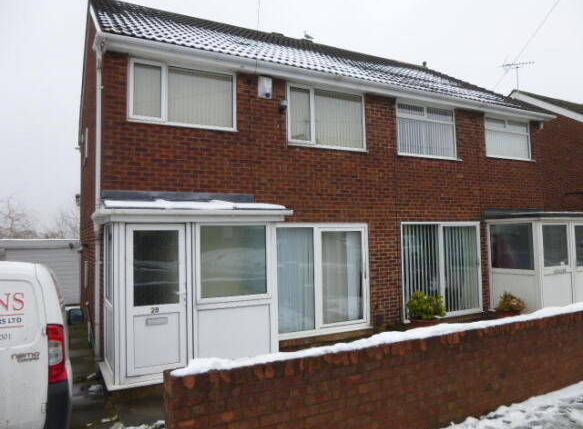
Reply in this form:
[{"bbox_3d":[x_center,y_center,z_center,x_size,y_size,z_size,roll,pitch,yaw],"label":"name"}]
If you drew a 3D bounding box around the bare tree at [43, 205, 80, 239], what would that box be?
[{"bbox_3d":[-15.418,1.676,30.000,3.600,4.706,3.600,0,-3,-27],"label":"bare tree"}]

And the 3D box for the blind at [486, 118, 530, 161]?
[{"bbox_3d":[5.452,-1.891,10.988,1.680,0.950,0.080,0,-3,-28],"label":"blind"}]

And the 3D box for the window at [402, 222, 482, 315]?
[{"bbox_3d":[3.336,1.197,9.569,2.420,2.070,0.100,0,-3,-28],"label":"window"}]

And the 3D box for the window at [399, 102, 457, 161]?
[{"bbox_3d":[3.047,-1.839,9.734,1.622,1.066,0.080,0,-3,-27],"label":"window"}]

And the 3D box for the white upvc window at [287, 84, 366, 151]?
[{"bbox_3d":[0.710,-1.834,8.407,1.752,1.158,0.080,0,-3,-27],"label":"white upvc window"}]

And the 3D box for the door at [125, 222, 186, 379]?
[{"bbox_3d":[-1.715,1.075,5.604,0.745,1.870,0.070,0,-3,-28],"label":"door"}]

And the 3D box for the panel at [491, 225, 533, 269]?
[{"bbox_3d":[4.881,0.720,9.719,0.030,0.972,1.037,0,-3,-27],"label":"panel"}]

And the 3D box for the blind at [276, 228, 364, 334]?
[{"bbox_3d":[0.595,1.212,8.308,1.894,1.850,0.090,0,-3,-27],"label":"blind"}]

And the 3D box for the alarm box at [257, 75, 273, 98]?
[{"bbox_3d":[-0.456,-2.205,7.644,0.235,0.350,0.090,0,-3,-28],"label":"alarm box"}]

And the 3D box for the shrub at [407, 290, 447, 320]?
[{"bbox_3d":[2.676,1.804,8.679,0.660,0.550,0.620,-1,-3,0],"label":"shrub"}]

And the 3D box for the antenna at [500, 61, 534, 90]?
[{"bbox_3d":[9.189,-5.631,17.800,1.280,1.220,0.400,-2,-3,21],"label":"antenna"}]

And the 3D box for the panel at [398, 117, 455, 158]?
[{"bbox_3d":[3.001,-1.677,9.588,1.584,0.778,0.030,0,-3,-27],"label":"panel"}]

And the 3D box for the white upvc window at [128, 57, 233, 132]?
[{"bbox_3d":[-1.699,-1.904,7.070,1.740,0.985,0.100,0,-3,-28],"label":"white upvc window"}]

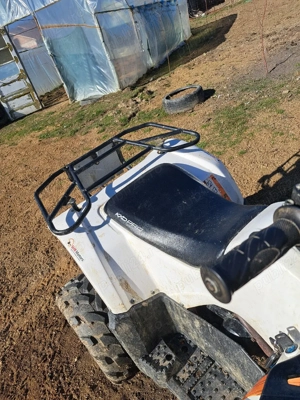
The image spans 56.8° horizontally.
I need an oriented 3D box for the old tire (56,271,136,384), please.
[{"bbox_3d":[-0.171,0.501,1.173,0.220,0.447,0.447,-34,36,-20],"label":"old tire"}]

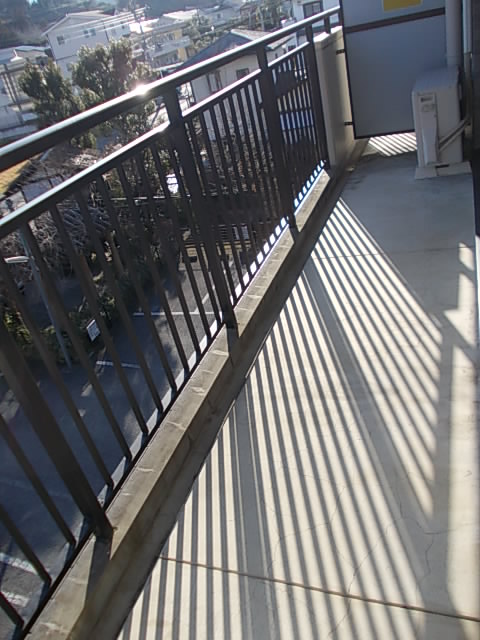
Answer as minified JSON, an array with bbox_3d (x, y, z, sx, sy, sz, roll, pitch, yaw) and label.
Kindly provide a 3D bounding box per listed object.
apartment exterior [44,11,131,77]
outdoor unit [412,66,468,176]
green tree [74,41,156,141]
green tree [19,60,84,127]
[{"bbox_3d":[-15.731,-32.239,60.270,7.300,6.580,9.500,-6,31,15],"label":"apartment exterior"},{"bbox_3d":[1.507,-1.514,3.918,0.317,0.614,0.766,0,33,23],"label":"outdoor unit"},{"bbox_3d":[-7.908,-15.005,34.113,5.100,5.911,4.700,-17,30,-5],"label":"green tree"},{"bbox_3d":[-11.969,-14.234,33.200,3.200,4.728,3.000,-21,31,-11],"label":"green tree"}]

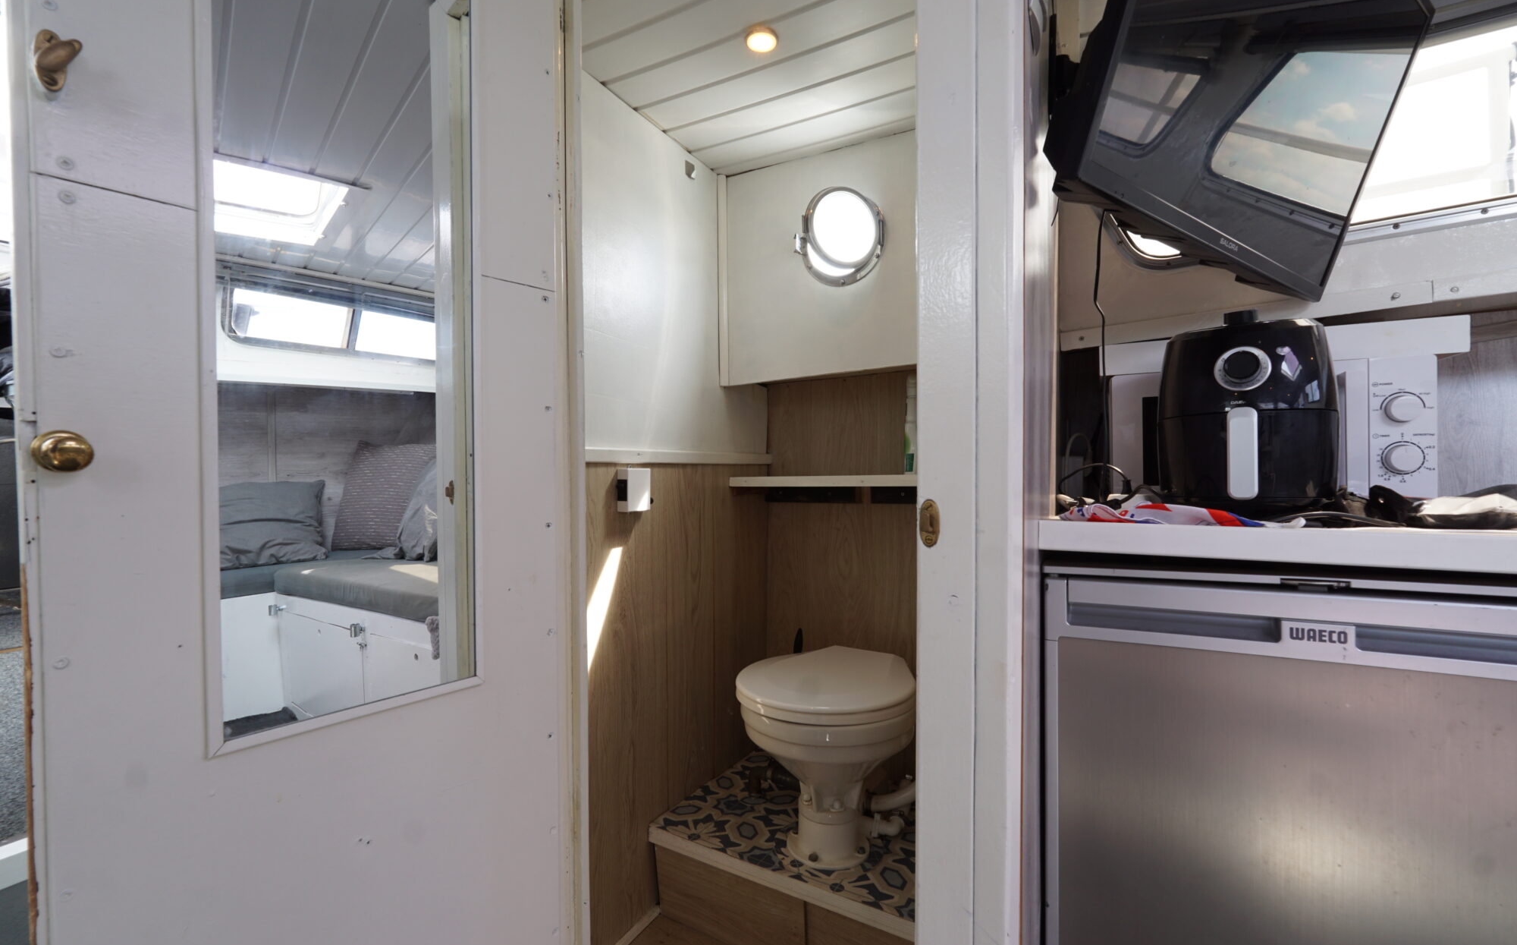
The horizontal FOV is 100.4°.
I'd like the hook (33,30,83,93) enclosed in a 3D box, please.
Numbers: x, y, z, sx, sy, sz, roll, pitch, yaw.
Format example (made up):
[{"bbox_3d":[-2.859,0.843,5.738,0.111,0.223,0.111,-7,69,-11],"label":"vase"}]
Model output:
[{"bbox_3d":[-0.569,-0.334,0.513,0.032,0.053,0.027,0,1,39],"label":"hook"}]

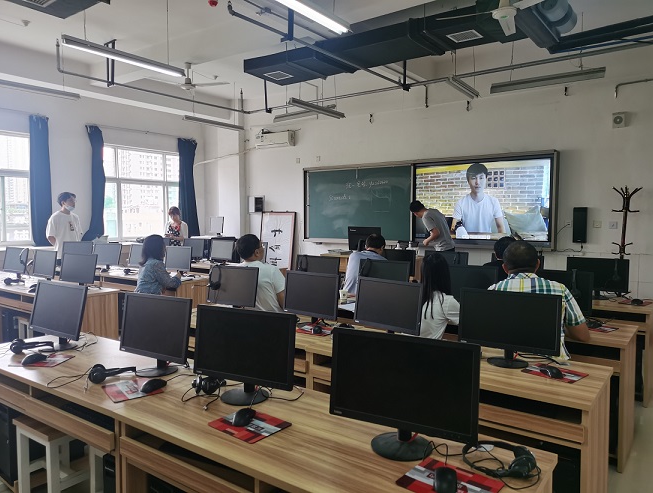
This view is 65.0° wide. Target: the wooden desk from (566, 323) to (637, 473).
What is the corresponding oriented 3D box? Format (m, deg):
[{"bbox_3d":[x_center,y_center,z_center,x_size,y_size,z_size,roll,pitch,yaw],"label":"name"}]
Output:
[{"bbox_3d":[1.285,0.881,3.520,1.400,0.745,0.620,2,4,36],"label":"wooden desk"}]

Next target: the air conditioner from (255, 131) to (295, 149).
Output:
[{"bbox_3d":[-0.926,-1.919,9.282,0.800,0.275,0.200,2,4,37],"label":"air conditioner"}]

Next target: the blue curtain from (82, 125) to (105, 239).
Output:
[{"bbox_3d":[-3.893,-1.042,8.620,0.140,1.960,0.360,2,4,37],"label":"blue curtain"}]

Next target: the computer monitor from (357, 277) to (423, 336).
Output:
[{"bbox_3d":[0.359,0.367,2.970,0.195,0.345,0.475,-3,4,-44],"label":"computer monitor"}]

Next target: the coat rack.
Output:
[{"bbox_3d":[3.292,0.231,5.732,0.420,1.794,0.420,2,4,36],"label":"coat rack"}]

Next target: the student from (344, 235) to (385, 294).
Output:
[{"bbox_3d":[0.407,0.507,5.038,0.500,1.280,0.650,3,5,40],"label":"student"}]

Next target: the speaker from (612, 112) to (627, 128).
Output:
[{"bbox_3d":[3.432,-1.457,5.994,0.129,0.177,0.160,2,4,36],"label":"speaker"}]

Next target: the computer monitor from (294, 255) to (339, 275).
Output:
[{"bbox_3d":[-0.080,0.272,4.659,0.483,0.360,0.190,2,4,36],"label":"computer monitor"}]

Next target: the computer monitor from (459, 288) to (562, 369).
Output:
[{"bbox_3d":[0.902,0.400,2.540,0.483,0.360,0.190,2,4,34],"label":"computer monitor"}]

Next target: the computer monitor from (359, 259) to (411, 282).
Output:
[{"bbox_3d":[0.491,0.293,4.312,0.477,0.352,0.190,2,4,35],"label":"computer monitor"}]

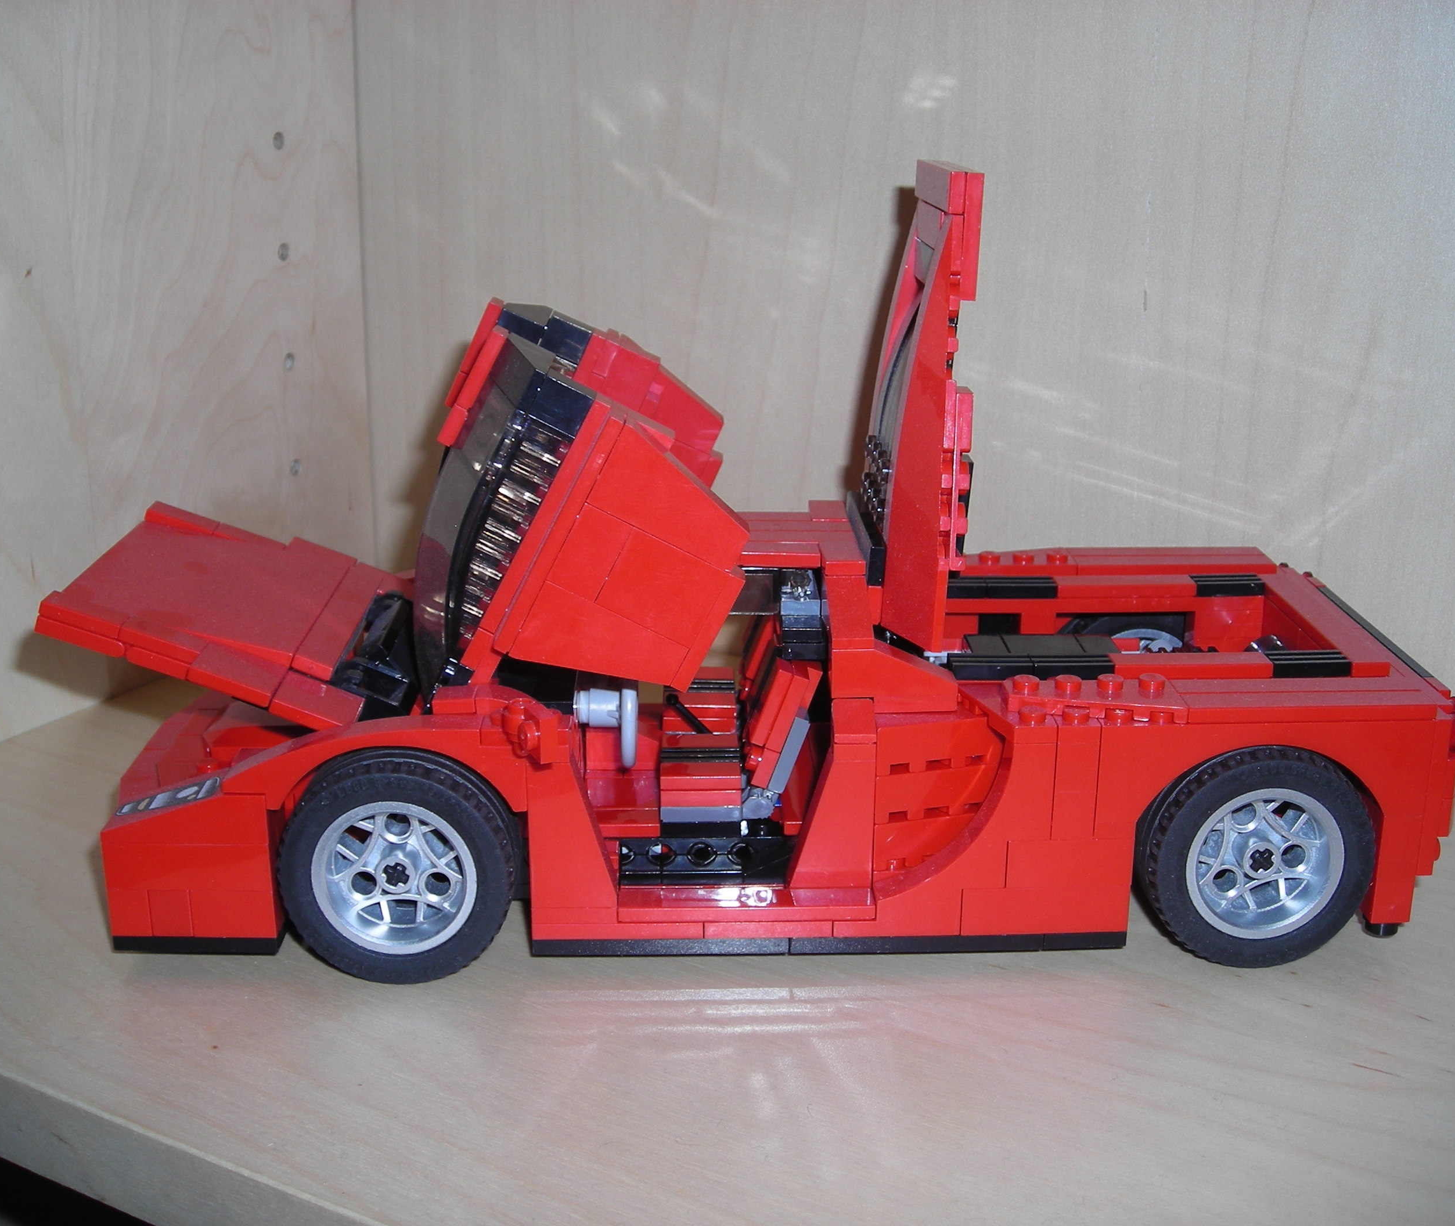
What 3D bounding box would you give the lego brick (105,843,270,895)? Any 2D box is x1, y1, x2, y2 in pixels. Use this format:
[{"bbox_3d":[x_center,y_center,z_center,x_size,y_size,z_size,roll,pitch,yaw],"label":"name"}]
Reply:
[{"bbox_3d":[-0.100,0.046,0.335,0.032,0.010,0.008,0,16,-1],"label":"lego brick"}]

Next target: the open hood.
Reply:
[{"bbox_3d":[-0.102,0.000,0.384,0.065,0.008,0.080,18,15,-6],"label":"open hood"}]

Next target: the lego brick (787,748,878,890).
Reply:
[{"bbox_3d":[0.020,0.038,0.342,0.016,0.029,0.008,0,16,-1],"label":"lego brick"}]

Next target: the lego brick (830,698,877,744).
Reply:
[{"bbox_3d":[0.024,0.021,0.337,0.008,0.006,0.008,0,16,-1],"label":"lego brick"}]

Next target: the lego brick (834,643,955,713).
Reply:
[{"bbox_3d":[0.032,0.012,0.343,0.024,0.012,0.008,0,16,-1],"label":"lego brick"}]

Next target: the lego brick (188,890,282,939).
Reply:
[{"bbox_3d":[-0.092,0.055,0.338,0.016,0.010,0.008,0,16,-1],"label":"lego brick"}]

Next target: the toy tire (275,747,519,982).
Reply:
[{"bbox_3d":[-0.061,0.046,0.336,0.043,0.043,0.022,0,16,-1],"label":"toy tire"}]

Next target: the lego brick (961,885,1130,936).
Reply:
[{"bbox_3d":[0.059,0.054,0.338,0.032,0.010,0.008,0,16,-1],"label":"lego brick"}]

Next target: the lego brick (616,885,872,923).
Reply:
[{"bbox_3d":[0.004,0.055,0.338,0.048,0.003,0.008,0,16,-1],"label":"lego brick"}]

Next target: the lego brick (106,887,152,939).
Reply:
[{"bbox_3d":[-0.111,0.055,0.338,0.008,0.010,0.008,0,16,-1],"label":"lego brick"}]

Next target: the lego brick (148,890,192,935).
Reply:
[{"bbox_3d":[-0.104,0.055,0.338,0.008,0.010,0.008,0,16,-1],"label":"lego brick"}]

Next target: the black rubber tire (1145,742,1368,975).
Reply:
[{"bbox_3d":[0.098,0.043,0.336,0.043,0.043,0.022,0,16,-1],"label":"black rubber tire"}]

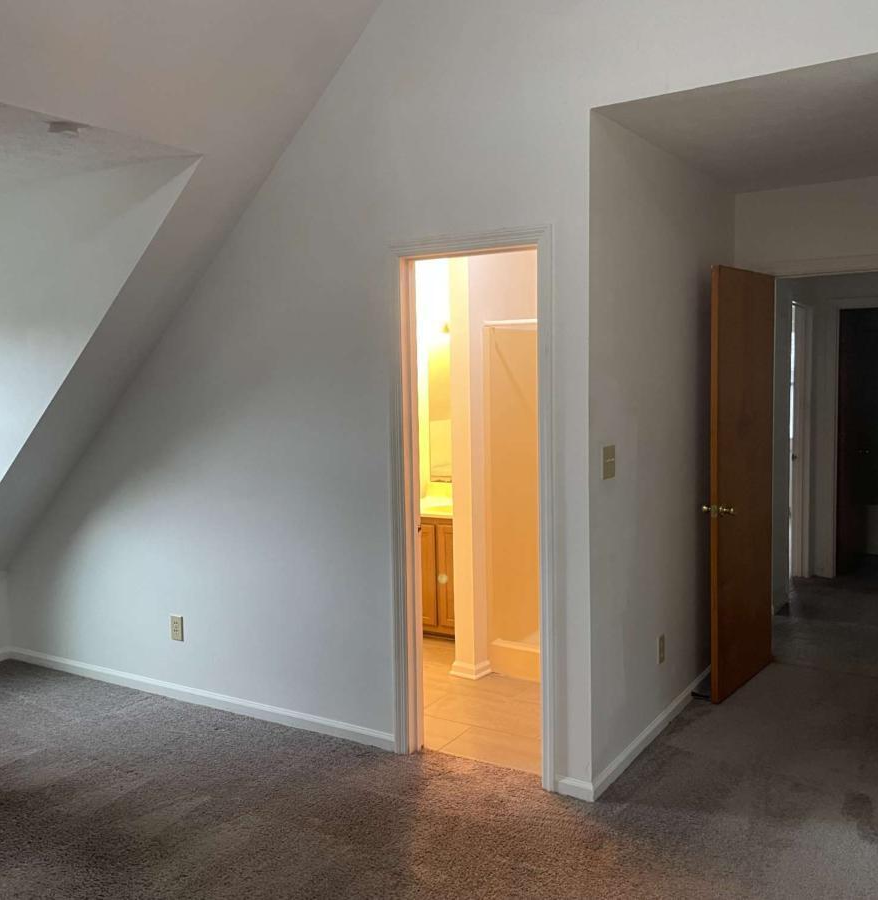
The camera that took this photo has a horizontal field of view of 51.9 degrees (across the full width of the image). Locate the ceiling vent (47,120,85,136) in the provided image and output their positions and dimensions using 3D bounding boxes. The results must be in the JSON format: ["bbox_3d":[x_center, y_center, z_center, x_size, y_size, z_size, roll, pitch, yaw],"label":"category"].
[{"bbox_3d":[-1.338,-1.154,3.238,0.130,0.032,0.130,2,6,32],"label":"ceiling vent"}]

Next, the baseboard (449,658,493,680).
[{"bbox_3d":[0.166,1.129,4.709,0.165,0.075,0.160,2,6,32],"label":"baseboard"}]

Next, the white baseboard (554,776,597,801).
[{"bbox_3d":[0.504,1.241,3.323,0.150,0.070,0.016,2,6,32],"label":"white baseboard"}]

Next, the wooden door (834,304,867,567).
[{"bbox_3d":[3.199,-0.085,6.982,0.040,1.990,0.710,2,6,36],"label":"wooden door"}]

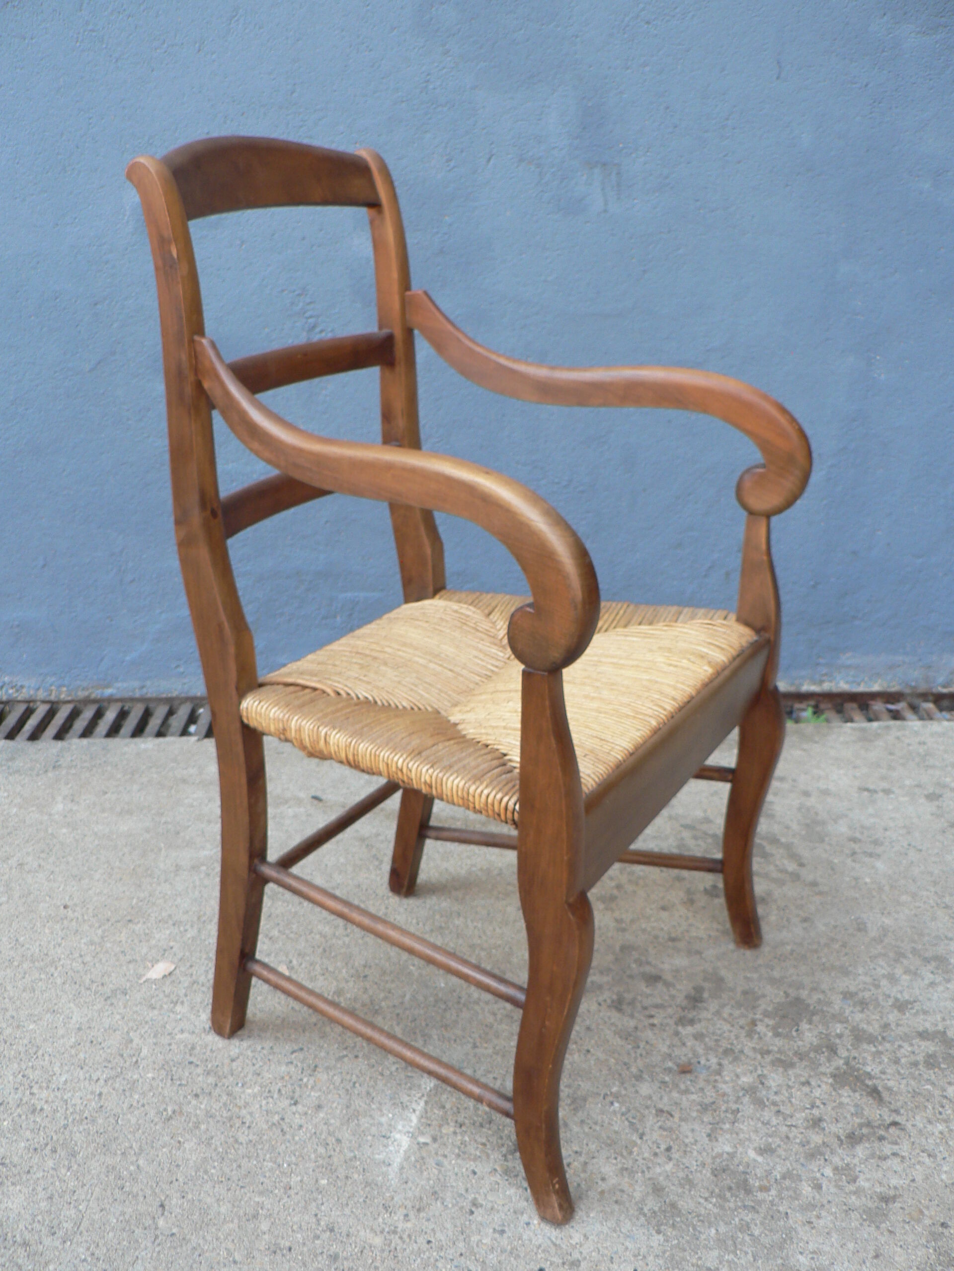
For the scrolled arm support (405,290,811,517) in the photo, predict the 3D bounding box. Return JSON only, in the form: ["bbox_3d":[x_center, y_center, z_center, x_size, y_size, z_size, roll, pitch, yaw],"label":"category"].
[{"bbox_3d":[0.143,-0.264,1.488,0.452,0.247,0.037,4,21,20],"label":"scrolled arm support"}]

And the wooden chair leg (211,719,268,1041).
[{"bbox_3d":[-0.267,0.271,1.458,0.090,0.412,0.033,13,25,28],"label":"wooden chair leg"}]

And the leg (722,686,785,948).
[{"bbox_3d":[0.333,0.226,1.598,0.063,0.345,0.033,9,23,30],"label":"leg"}]

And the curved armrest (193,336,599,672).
[{"bbox_3d":[-0.086,-0.126,1.132,0.452,0.247,0.037,14,26,40],"label":"curved armrest"}]

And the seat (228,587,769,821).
[{"bbox_3d":[0.015,0.039,1.409,0.428,0.046,0.538,9,23,30],"label":"seat"}]

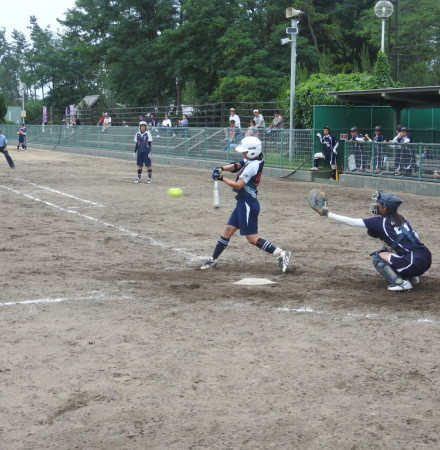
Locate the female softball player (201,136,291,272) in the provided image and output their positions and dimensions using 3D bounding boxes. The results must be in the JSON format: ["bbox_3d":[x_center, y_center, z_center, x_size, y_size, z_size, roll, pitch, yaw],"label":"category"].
[{"bbox_3d":[0.296,-0.240,11.072,0.980,1.530,0.600,2,7,12],"label":"female softball player"}]

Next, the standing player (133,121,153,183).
[{"bbox_3d":[-2.089,-1.959,25.693,0.520,1.670,0.360,0,6,-7],"label":"standing player"}]

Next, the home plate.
[{"bbox_3d":[0.416,0.618,10.246,0.432,0.035,0.432,3,7,21],"label":"home plate"}]

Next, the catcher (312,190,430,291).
[{"bbox_3d":[1.630,0.136,10.297,1.220,1.040,0.740,3,7,24],"label":"catcher"}]

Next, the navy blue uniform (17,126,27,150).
[{"bbox_3d":[-10.432,-4.630,50.102,0.530,1.490,0.420,0,6,0],"label":"navy blue uniform"}]

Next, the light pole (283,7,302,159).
[{"bbox_3d":[2.333,-4.554,30.682,0.550,4.900,0.500,4,7,30],"label":"light pole"}]

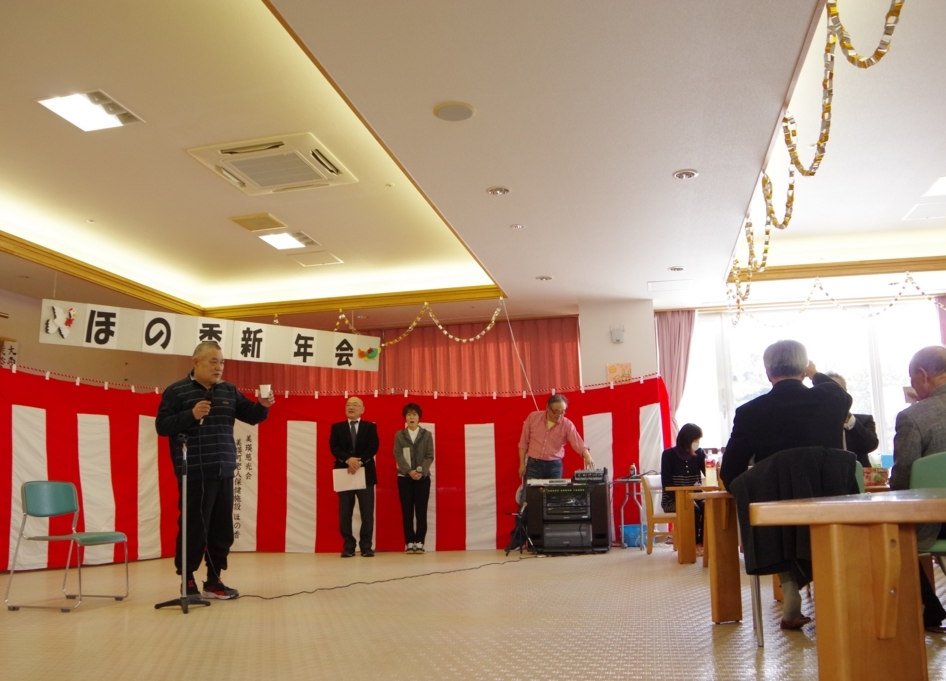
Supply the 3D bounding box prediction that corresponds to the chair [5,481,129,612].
[{"bbox_3d":[-2.478,1.254,4.790,0.493,0.745,0.491,-3,-11,9],"label":"chair"}]

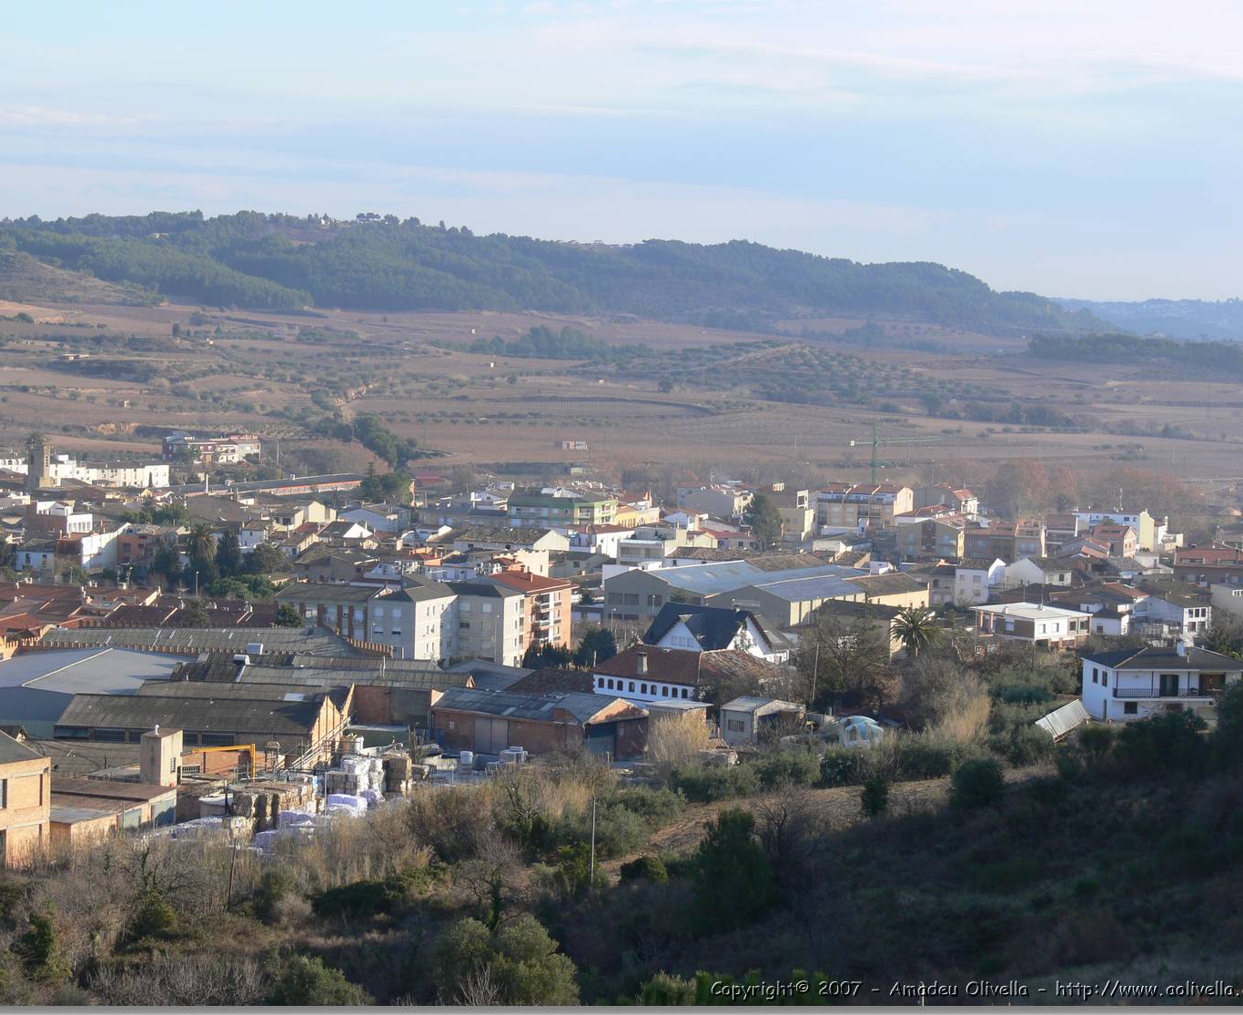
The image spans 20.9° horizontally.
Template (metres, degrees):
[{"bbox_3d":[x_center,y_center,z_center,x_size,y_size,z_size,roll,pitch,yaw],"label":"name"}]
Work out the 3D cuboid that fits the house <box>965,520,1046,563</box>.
[{"bbox_3d":[94.694,8.263,815.298,19.500,10.113,10.500,2,4,30],"label":"house"}]

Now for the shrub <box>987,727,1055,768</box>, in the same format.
[{"bbox_3d":[35.175,21.024,299.416,5.800,3.200,5.000,1,3,0],"label":"shrub"}]

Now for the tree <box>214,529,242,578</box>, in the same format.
[{"bbox_3d":[-80.254,9.834,689.398,5.342,11.229,5.342,1,3,-7],"label":"tree"}]

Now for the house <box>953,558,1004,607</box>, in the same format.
[{"bbox_3d":[70.251,14.622,657.561,6.700,8.800,9.600,3,3,27],"label":"house"}]

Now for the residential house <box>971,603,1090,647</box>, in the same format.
[{"bbox_3d":[57.131,16.636,468.559,10.900,4.700,13.650,4,4,43],"label":"residential house"}]

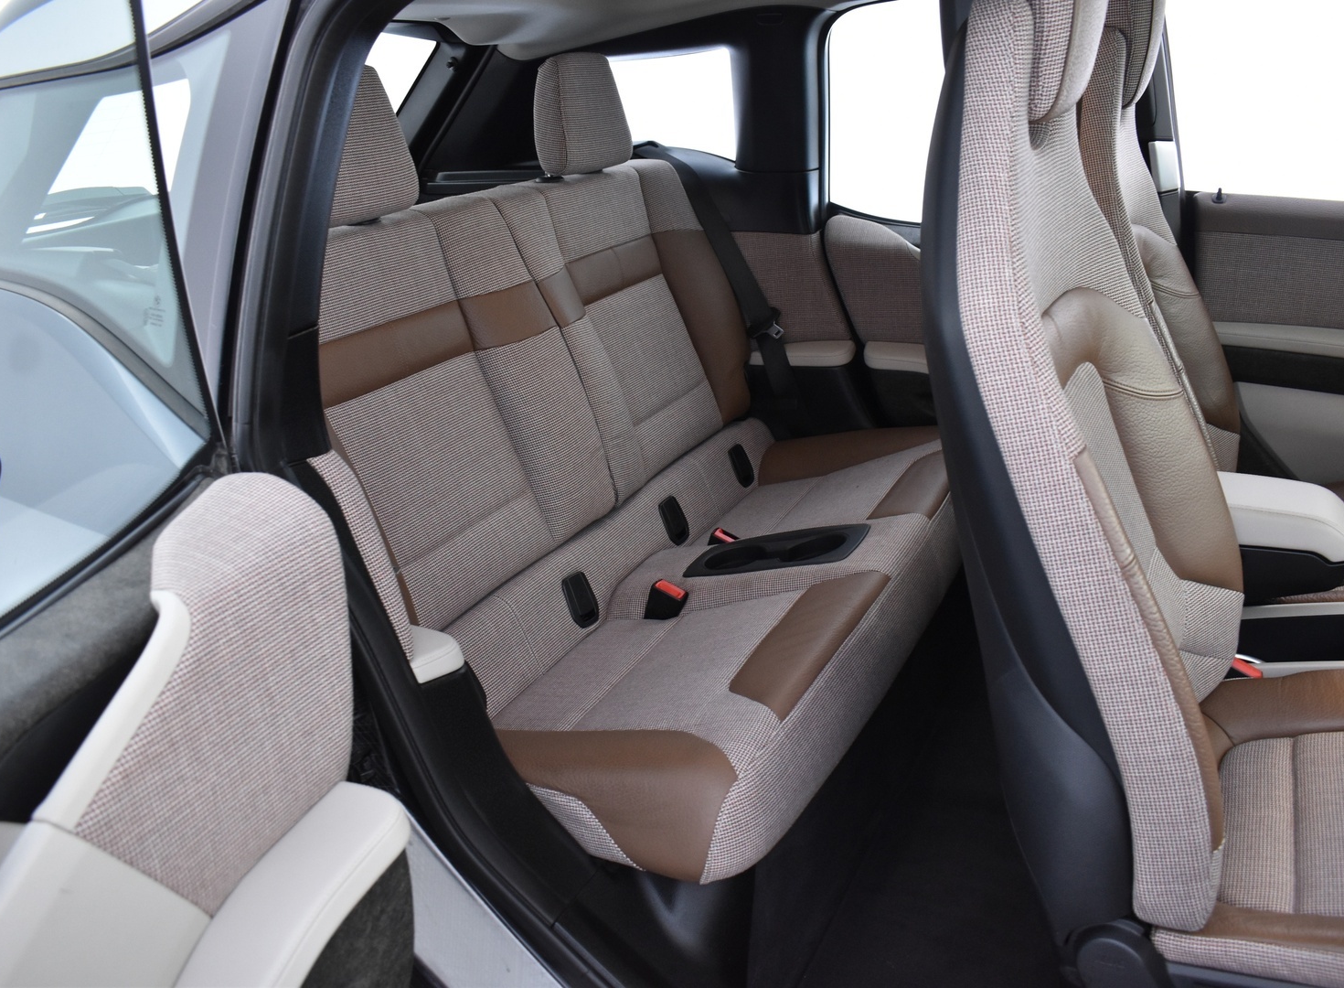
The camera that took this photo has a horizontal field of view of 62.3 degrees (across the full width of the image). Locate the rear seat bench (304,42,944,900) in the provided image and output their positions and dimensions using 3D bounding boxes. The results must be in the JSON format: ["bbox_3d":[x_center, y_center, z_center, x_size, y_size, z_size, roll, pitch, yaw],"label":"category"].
[{"bbox_3d":[-0.014,-0.197,1.632,0.795,0.837,1.166,11,25,25],"label":"rear seat bench"}]

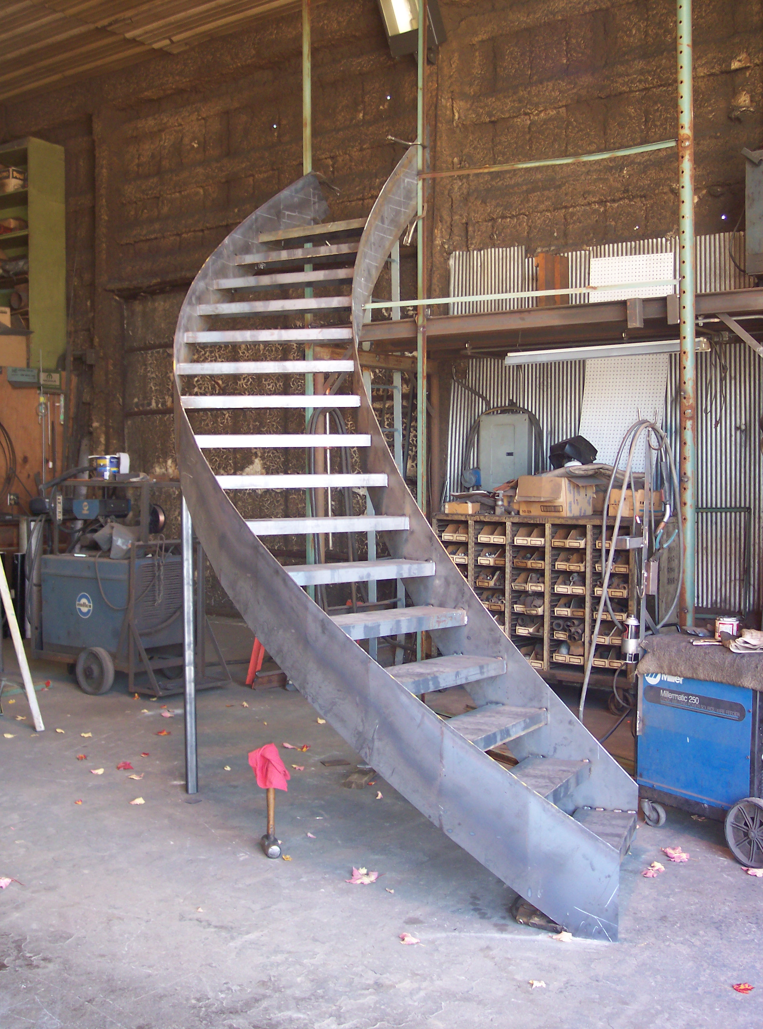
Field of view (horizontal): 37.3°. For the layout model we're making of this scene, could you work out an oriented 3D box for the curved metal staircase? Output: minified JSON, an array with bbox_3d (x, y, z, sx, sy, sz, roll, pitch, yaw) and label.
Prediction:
[{"bbox_3d":[-0.144,-0.449,5.435,1.669,3.526,4.191,-1,1,-14],"label":"curved metal staircase"}]

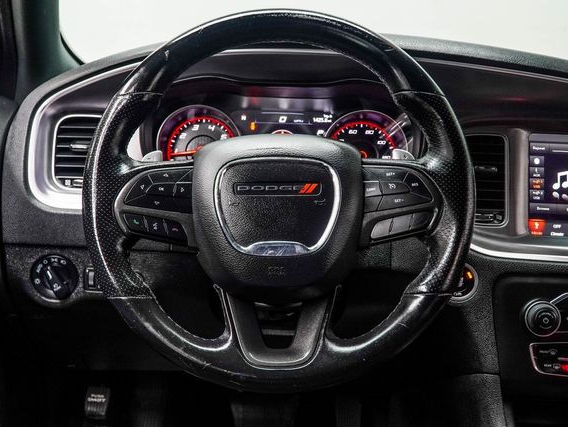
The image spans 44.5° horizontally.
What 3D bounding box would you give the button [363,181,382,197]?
[{"bbox_3d":[0.088,-0.024,0.695,0.021,0.017,0.008,1,-7,0],"label":"button"}]

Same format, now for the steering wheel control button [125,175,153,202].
[{"bbox_3d":[-0.145,-0.025,0.690,0.028,0.028,0.010,0,-11,0],"label":"steering wheel control button"}]

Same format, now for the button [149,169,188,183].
[{"bbox_3d":[-0.115,-0.038,0.697,0.042,0.015,0.008,1,-7,0],"label":"button"}]

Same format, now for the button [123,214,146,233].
[{"bbox_3d":[-0.146,0.010,0.684,0.024,0.018,0.010,0,-11,0],"label":"button"}]

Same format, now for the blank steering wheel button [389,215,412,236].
[{"bbox_3d":[0.116,0.012,0.683,0.022,0.022,0.010,0,-11,0],"label":"blank steering wheel button"}]

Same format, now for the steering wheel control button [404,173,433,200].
[{"bbox_3d":[0.135,-0.027,0.695,0.030,0.029,0.008,1,-7,0],"label":"steering wheel control button"}]

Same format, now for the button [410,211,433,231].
[{"bbox_3d":[0.136,0.008,0.684,0.021,0.020,0.010,0,-11,0],"label":"button"}]

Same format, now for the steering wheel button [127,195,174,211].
[{"bbox_3d":[-0.131,-0.010,0.688,0.050,0.017,0.010,0,-11,0],"label":"steering wheel button"}]

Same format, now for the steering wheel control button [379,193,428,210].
[{"bbox_3d":[0.121,-0.011,0.695,0.053,0.019,0.008,1,-7,0],"label":"steering wheel control button"}]

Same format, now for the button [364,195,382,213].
[{"bbox_3d":[0.089,-0.009,0.687,0.018,0.016,0.010,0,-11,0],"label":"button"}]

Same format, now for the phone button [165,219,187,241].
[{"bbox_3d":[-0.106,0.017,0.682,0.023,0.021,0.010,0,-11,0],"label":"phone button"}]

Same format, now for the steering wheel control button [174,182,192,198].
[{"bbox_3d":[-0.100,-0.023,0.690,0.019,0.016,0.010,0,-11,0],"label":"steering wheel control button"}]

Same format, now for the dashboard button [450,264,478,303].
[{"bbox_3d":[0.209,0.084,0.830,0.049,0.049,0.015,1,-4,2],"label":"dashboard button"}]

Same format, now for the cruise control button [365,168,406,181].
[{"bbox_3d":[0.102,-0.040,0.693,0.042,0.015,0.010,0,-11,0],"label":"cruise control button"}]

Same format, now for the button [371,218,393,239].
[{"bbox_3d":[0.096,0.015,0.683,0.022,0.020,0.010,0,-11,0],"label":"button"}]

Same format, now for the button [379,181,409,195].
[{"bbox_3d":[0.111,-0.026,0.691,0.030,0.014,0.010,0,-11,0],"label":"button"}]

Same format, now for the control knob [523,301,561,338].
[{"bbox_3d":[0.313,0.127,0.838,0.045,0.044,0.022,1,-4,4],"label":"control knob"}]

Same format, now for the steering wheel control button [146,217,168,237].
[{"bbox_3d":[-0.127,0.013,0.695,0.023,0.021,0.008,1,-7,0],"label":"steering wheel control button"}]

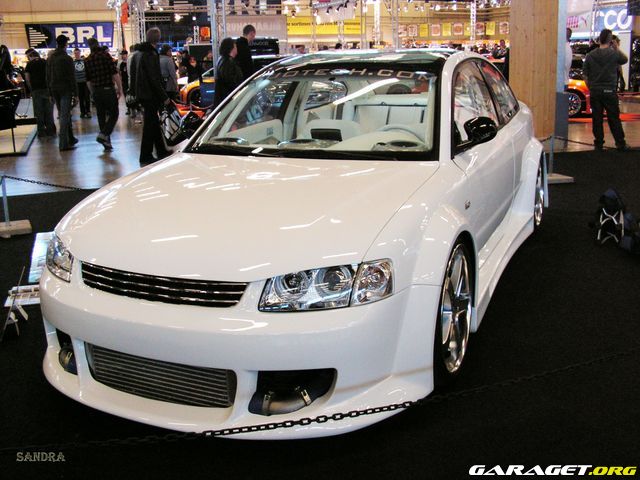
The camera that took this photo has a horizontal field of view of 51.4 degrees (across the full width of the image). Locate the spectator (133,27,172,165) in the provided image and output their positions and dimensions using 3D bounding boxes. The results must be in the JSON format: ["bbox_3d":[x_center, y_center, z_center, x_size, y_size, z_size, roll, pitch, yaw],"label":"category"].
[{"bbox_3d":[-2.178,-1.841,8.580,0.540,1.770,0.380,9,18,35],"label":"spectator"}]

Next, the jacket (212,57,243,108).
[{"bbox_3d":[-1.256,-2.188,9.292,0.340,0.740,0.500,3,15,17],"label":"jacket"}]

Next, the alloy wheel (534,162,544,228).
[{"bbox_3d":[1.498,-0.353,4.792,0.210,0.490,0.490,5,16,24],"label":"alloy wheel"}]

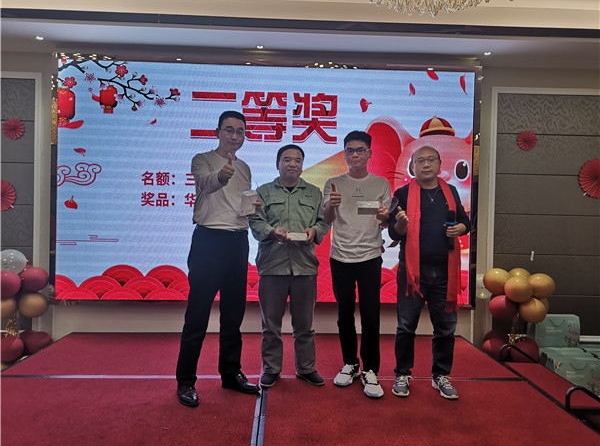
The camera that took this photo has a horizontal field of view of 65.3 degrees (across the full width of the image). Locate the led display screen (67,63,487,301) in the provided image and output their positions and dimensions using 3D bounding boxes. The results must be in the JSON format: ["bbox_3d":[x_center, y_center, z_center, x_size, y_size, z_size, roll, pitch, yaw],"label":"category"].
[{"bbox_3d":[-0.314,-0.367,4.551,4.020,2.290,0.100,1,1,-2],"label":"led display screen"}]

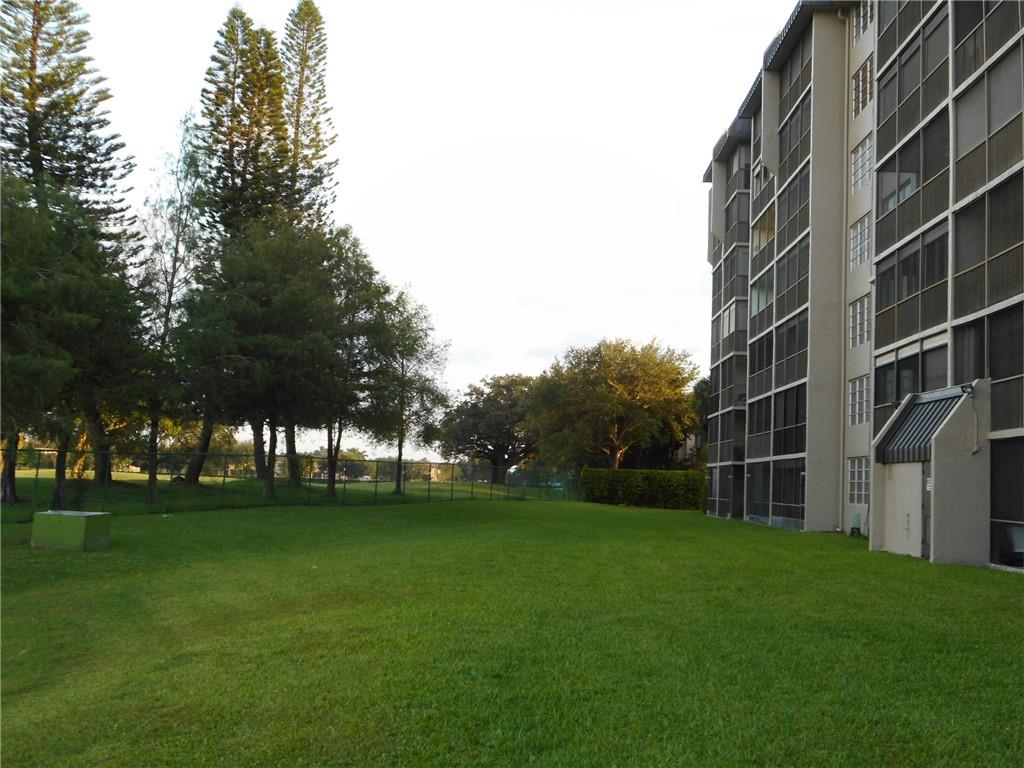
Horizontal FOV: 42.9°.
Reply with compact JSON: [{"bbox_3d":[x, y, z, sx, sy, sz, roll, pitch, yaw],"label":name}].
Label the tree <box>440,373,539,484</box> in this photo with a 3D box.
[{"bbox_3d":[-1.858,4.287,124.000,10.200,10.300,10.200,2,-4,1],"label":"tree"}]

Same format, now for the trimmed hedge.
[{"bbox_3d":[8.367,6.719,82.500,8.000,2.450,1.500,2,-4,1],"label":"trimmed hedge"}]

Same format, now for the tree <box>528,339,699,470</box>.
[{"bbox_3d":[7.486,2.729,96.000,12.000,12.100,11.500,2,-4,1],"label":"tree"}]

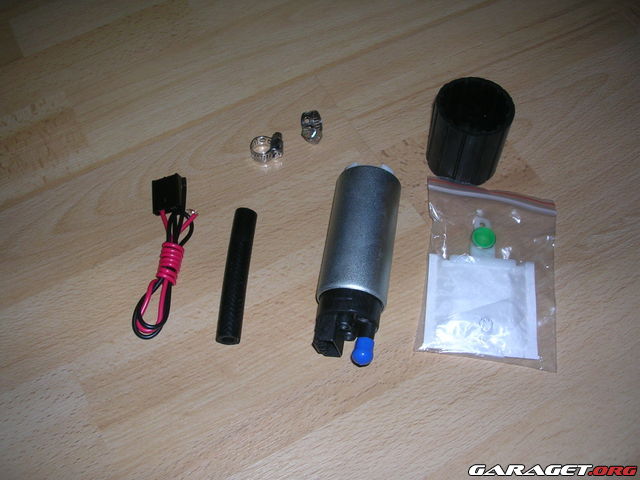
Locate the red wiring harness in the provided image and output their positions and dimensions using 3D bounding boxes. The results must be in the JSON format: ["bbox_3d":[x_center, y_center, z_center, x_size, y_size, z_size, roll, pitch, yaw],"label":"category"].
[{"bbox_3d":[-0.092,0.017,0.412,0.025,0.011,0.087,5,58,4],"label":"red wiring harness"}]

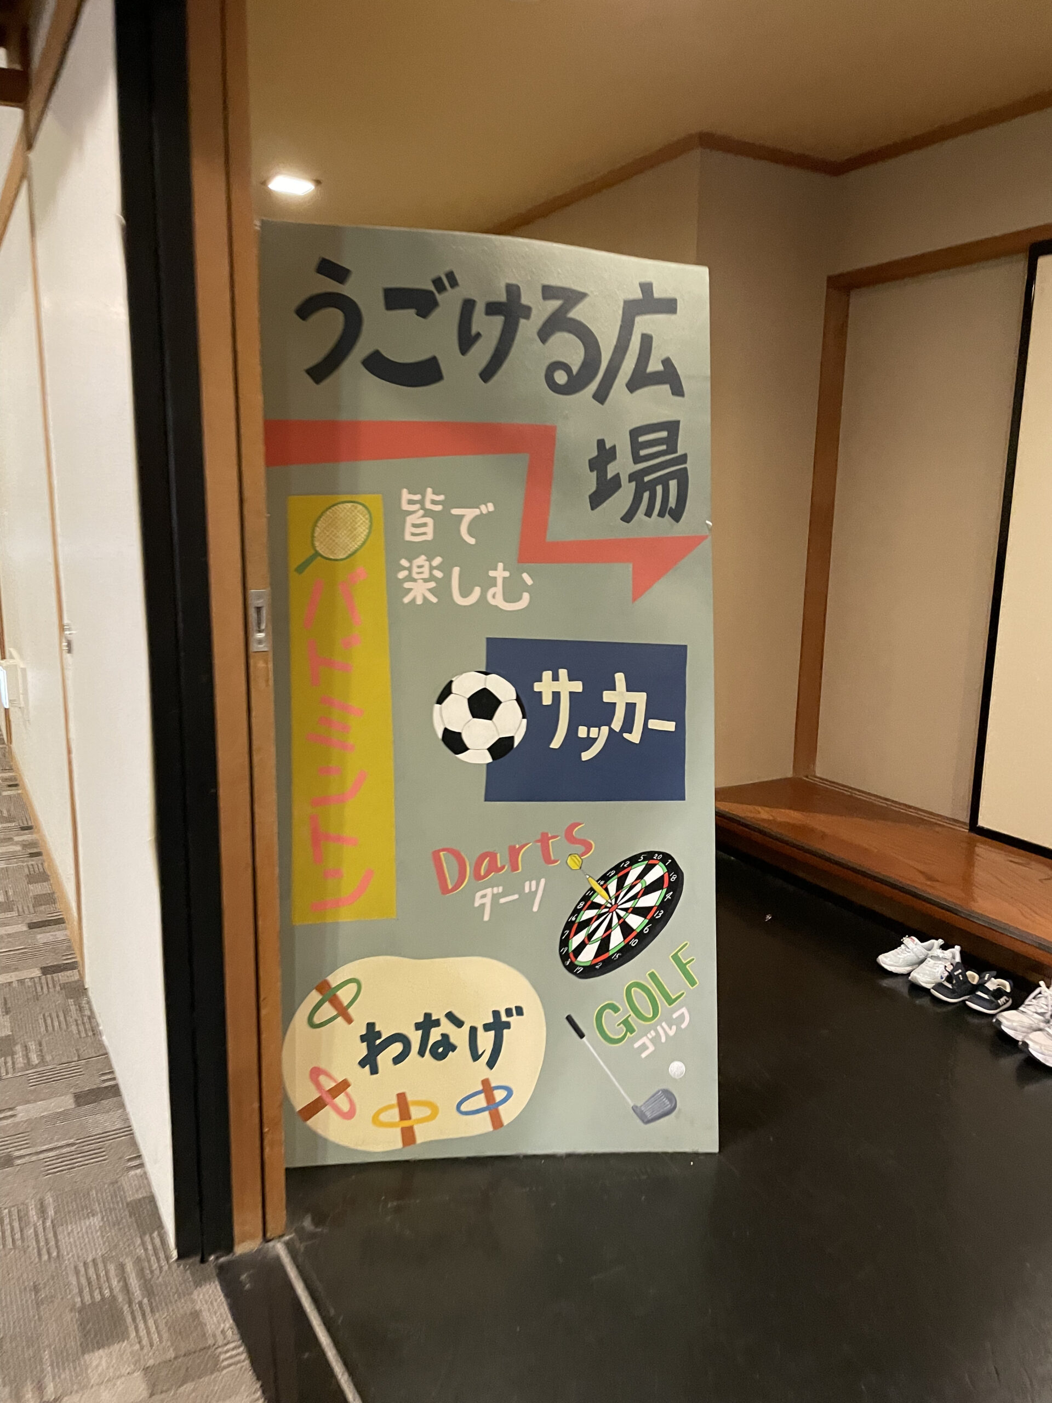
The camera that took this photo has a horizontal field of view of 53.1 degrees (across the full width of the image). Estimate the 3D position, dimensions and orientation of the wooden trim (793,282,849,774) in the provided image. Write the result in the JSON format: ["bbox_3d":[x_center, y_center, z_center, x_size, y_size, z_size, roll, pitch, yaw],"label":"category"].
[{"bbox_3d":[1.212,-0.670,4.385,0.120,2.000,0.045,-5,13,-29],"label":"wooden trim"}]

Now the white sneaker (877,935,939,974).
[{"bbox_3d":[1.142,0.743,3.123,0.205,0.082,0.077,-3,12,-22],"label":"white sneaker"}]

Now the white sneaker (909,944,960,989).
[{"bbox_3d":[1.184,0.759,3.045,0.205,0.082,0.077,-6,13,-34],"label":"white sneaker"}]

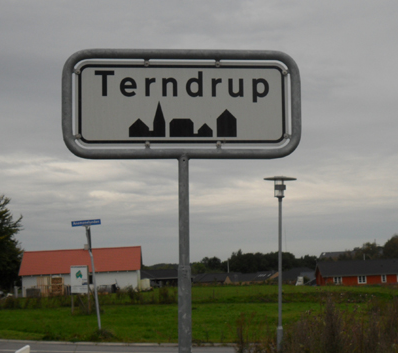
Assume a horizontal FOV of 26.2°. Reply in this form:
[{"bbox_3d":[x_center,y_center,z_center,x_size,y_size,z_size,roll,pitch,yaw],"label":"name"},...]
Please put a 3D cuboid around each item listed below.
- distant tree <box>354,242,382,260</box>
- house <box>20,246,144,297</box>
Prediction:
[{"bbox_3d":[41.459,20.668,210.000,6.889,8.858,6.889,-1,-6,0],"label":"distant tree"},{"bbox_3d":[-11.900,9.850,88.000,12.200,4.800,6.800,-1,-6,0],"label":"house"}]

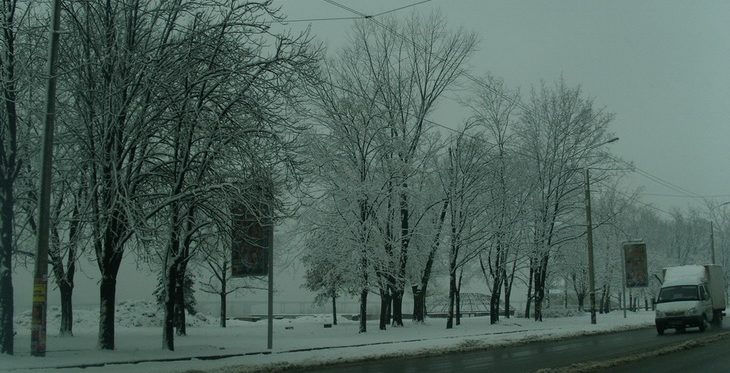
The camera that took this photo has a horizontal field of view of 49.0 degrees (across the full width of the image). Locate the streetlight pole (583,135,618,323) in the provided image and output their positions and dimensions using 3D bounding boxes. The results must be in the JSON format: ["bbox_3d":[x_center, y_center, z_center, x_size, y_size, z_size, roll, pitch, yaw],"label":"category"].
[{"bbox_3d":[12.916,2.433,43.192,2.000,9.900,0.360,-6,-10,36],"label":"streetlight pole"}]

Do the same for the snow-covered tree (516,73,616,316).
[{"bbox_3d":[11.591,0.643,47.484,5.700,14.500,5.600,0,-8,0],"label":"snow-covered tree"}]

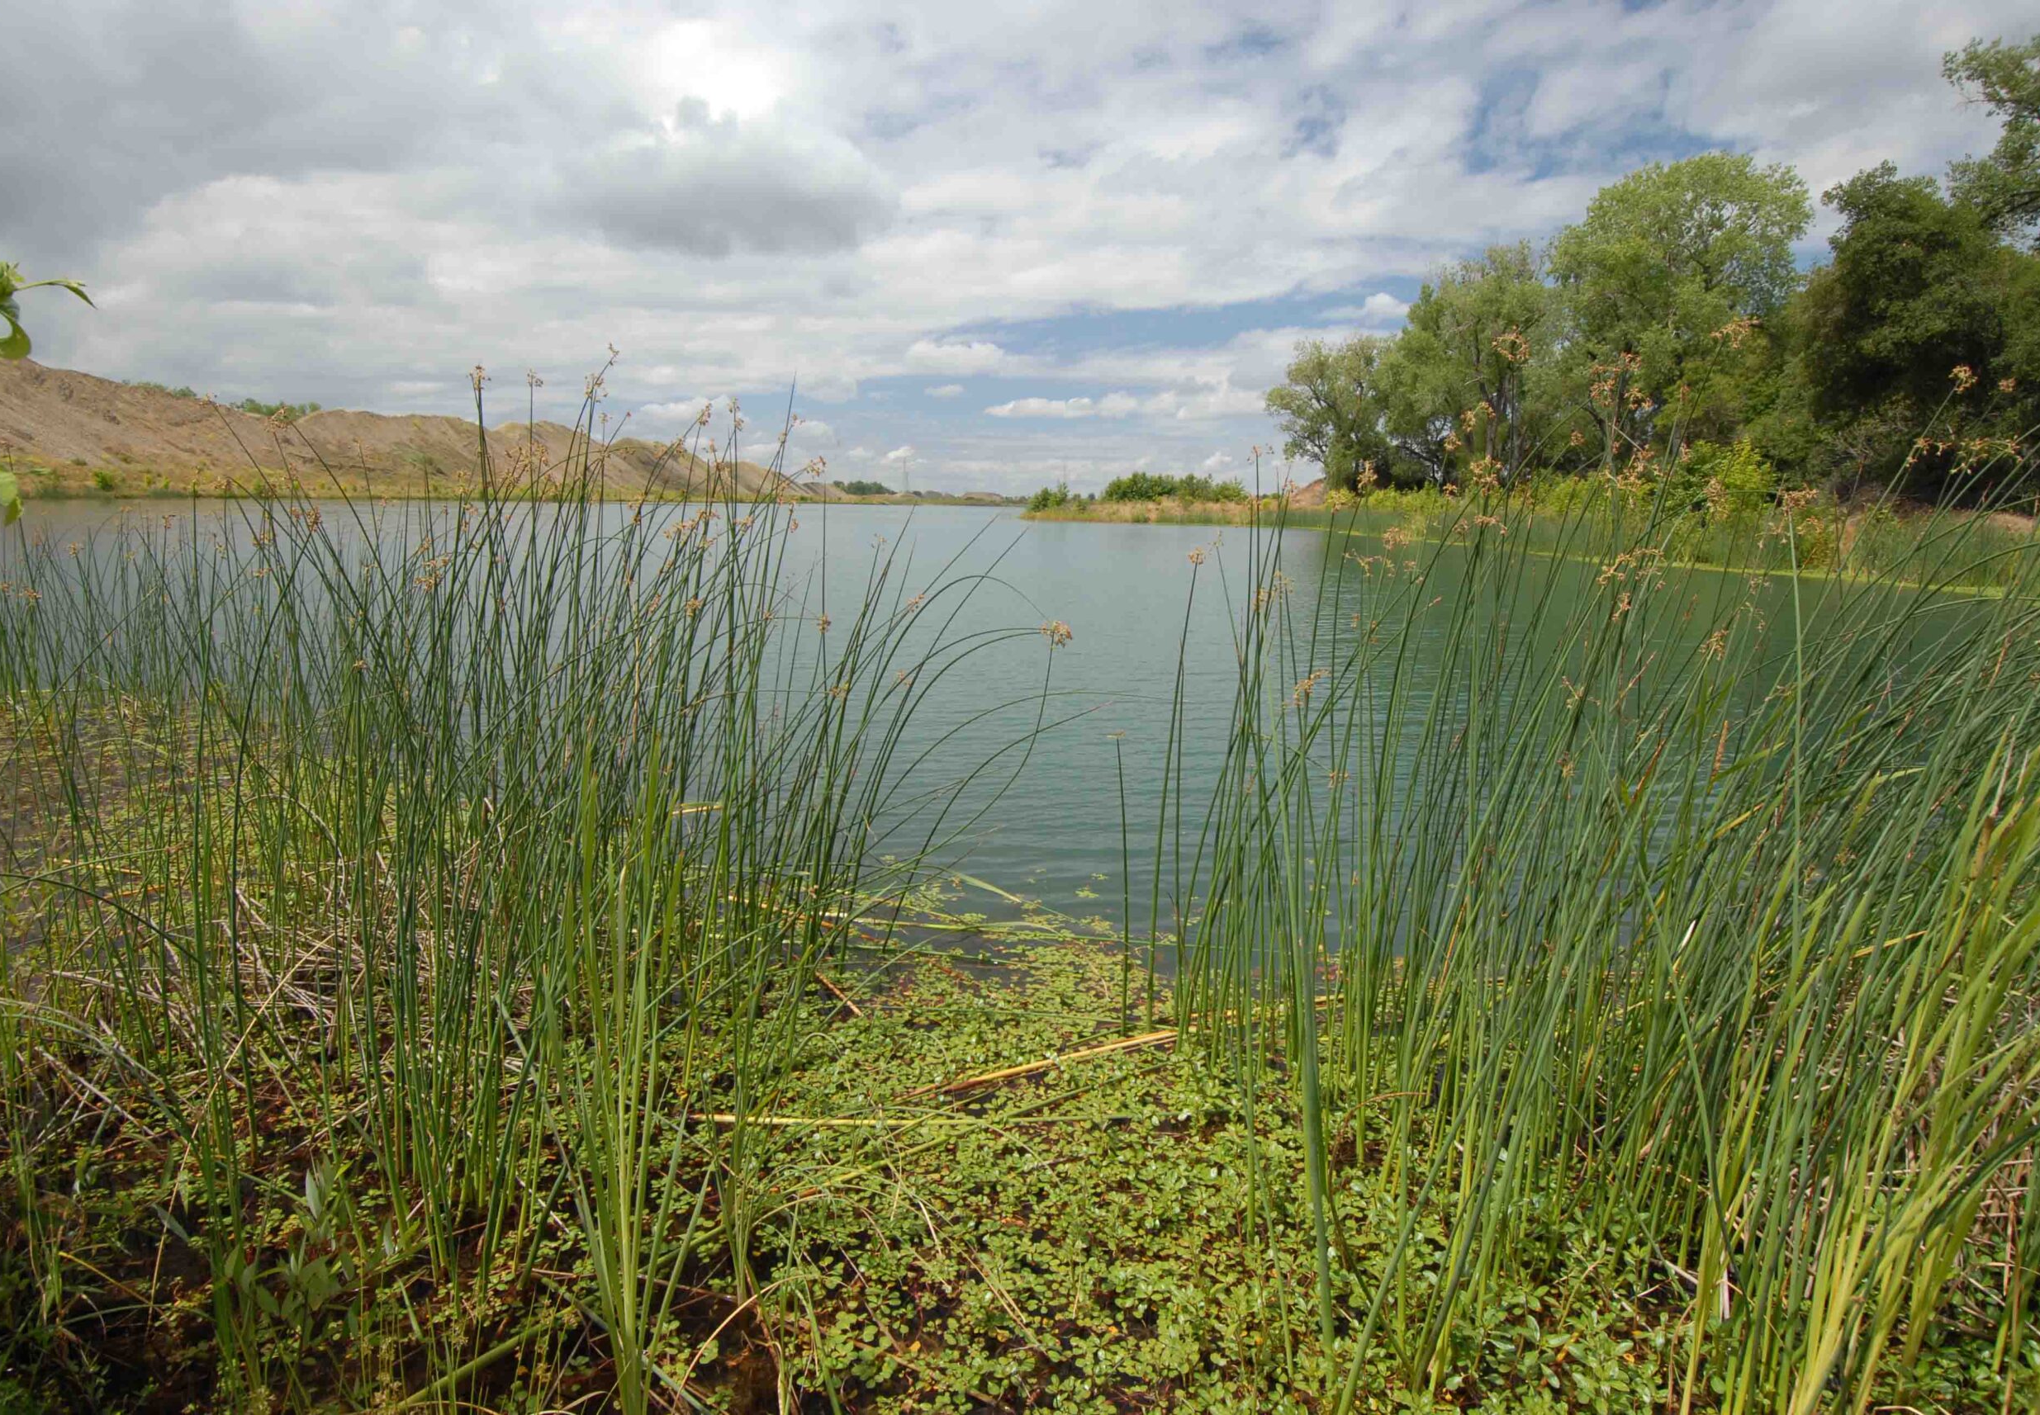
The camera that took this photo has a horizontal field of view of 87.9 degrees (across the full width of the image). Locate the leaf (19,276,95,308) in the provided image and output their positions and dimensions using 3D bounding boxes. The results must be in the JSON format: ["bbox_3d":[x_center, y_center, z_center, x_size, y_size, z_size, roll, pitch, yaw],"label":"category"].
[{"bbox_3d":[-1.091,-0.472,1.200,0.080,0.036,0.035,0,11,0],"label":"leaf"}]

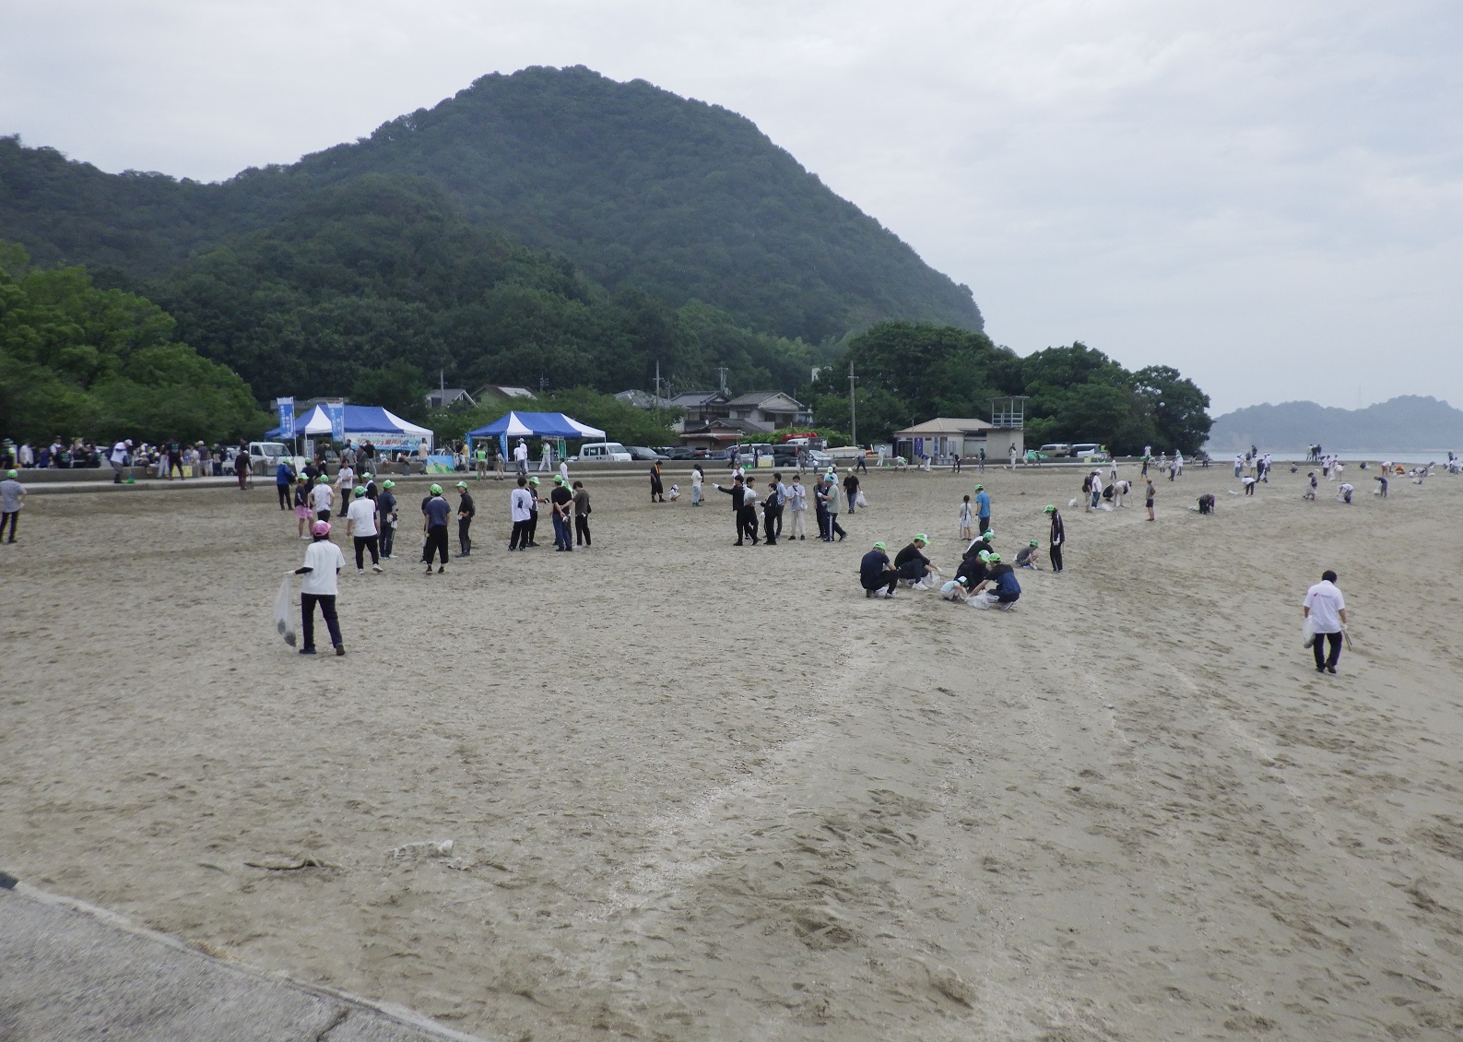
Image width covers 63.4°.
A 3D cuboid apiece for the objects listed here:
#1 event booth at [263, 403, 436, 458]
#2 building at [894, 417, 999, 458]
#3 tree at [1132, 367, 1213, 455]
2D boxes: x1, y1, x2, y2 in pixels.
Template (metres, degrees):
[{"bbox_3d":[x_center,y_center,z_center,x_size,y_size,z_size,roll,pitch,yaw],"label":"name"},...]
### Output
[{"bbox_3d":[-17.860,-3.784,55.706,3.400,3.300,6.800,3,4,39],"label":"event booth"},{"bbox_3d":[16.450,-6.082,90.799,6.500,3.700,5.000,-3,5,-42],"label":"building"},{"bbox_3d":[48.346,-11.946,129.516,8.500,10.200,8.200,1,4,20],"label":"tree"}]

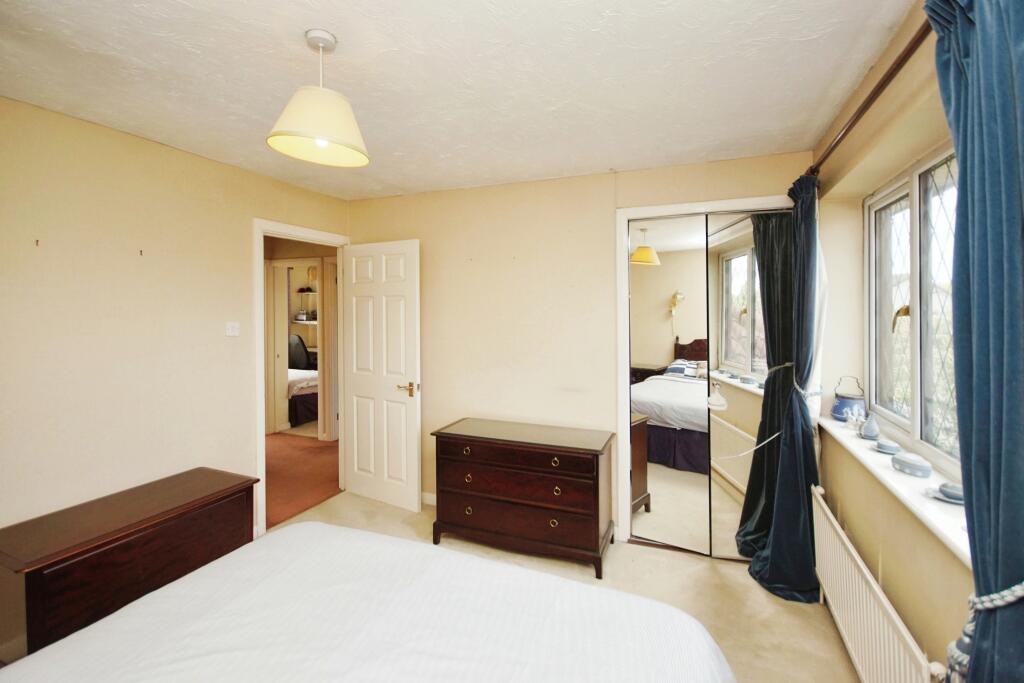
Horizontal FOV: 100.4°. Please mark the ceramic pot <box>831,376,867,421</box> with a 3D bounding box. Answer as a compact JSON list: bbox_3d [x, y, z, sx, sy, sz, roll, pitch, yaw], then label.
[{"bbox_3d":[1.918,0.330,2.431,0.150,0.215,0.150,0,2,22],"label":"ceramic pot"}]

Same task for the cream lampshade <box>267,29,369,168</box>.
[{"bbox_3d":[-0.645,-0.831,1.443,0.320,0.380,0.320,0,2,22],"label":"cream lampshade"}]

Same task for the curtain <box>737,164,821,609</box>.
[{"bbox_3d":[1.466,0.240,2.323,0.330,2.185,0.300,0,2,22],"label":"curtain"}]

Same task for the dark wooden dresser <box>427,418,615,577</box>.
[{"bbox_3d":[0.079,0.936,2.707,1.088,0.693,0.463,0,2,22],"label":"dark wooden dresser"}]

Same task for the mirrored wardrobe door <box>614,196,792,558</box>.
[{"bbox_3d":[1.187,0.242,2.612,1.070,2.145,0.090,0,2,22],"label":"mirrored wardrobe door"}]

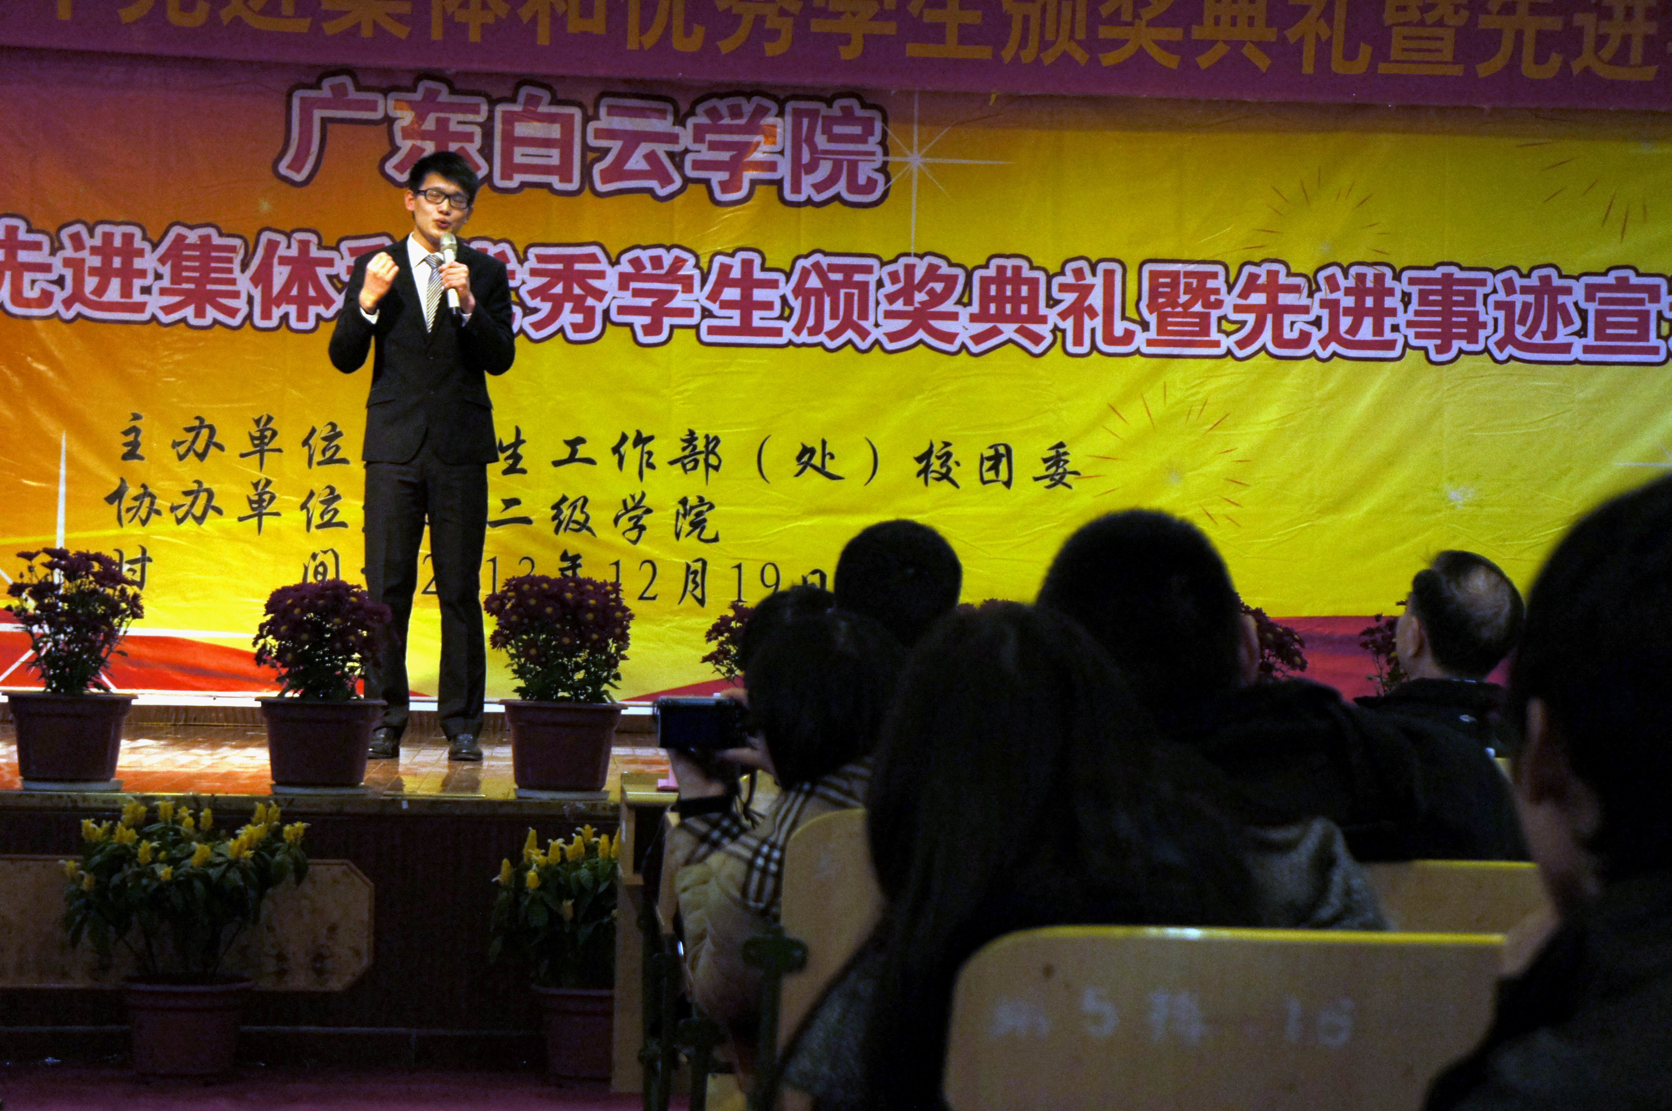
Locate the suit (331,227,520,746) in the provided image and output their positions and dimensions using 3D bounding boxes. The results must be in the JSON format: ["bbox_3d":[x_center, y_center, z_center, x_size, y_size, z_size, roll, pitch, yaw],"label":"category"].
[{"bbox_3d":[-1.207,-0.193,11.005,0.540,1.440,0.420,1,-1,-5],"label":"suit"}]

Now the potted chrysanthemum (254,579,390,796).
[{"bbox_3d":[-1.230,0.309,9.080,0.325,0.510,0.325,1,-1,-4],"label":"potted chrysanthemum"}]

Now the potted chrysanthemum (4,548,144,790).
[{"bbox_3d":[-1.791,0.266,8.950,0.325,0.565,0.325,1,-1,-4],"label":"potted chrysanthemum"}]

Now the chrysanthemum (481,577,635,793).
[{"bbox_3d":[-0.666,0.310,9.130,0.355,0.530,0.345,1,-1,-4],"label":"chrysanthemum"}]

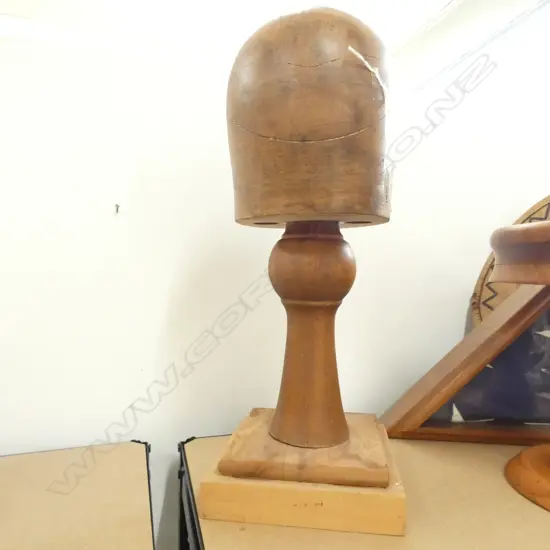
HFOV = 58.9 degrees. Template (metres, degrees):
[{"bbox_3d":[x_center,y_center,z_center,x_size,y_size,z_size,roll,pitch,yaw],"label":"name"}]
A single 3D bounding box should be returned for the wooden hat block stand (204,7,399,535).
[{"bbox_3d":[0.044,-0.033,0.583,0.198,0.554,0.225,1,0,8],"label":"wooden hat block stand"}]

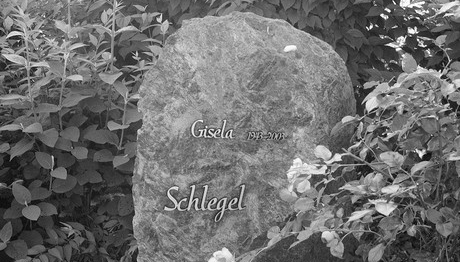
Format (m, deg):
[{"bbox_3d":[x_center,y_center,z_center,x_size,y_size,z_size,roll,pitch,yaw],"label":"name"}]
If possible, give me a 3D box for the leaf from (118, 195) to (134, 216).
[{"bbox_3d":[-0.333,0.240,2.750,0.048,0.076,0.012,-11,-24,-13],"label":"leaf"}]

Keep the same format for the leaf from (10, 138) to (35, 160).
[{"bbox_3d":[-0.606,0.054,2.500,0.045,0.015,0.100,30,68,37],"label":"leaf"}]

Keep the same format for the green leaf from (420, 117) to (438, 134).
[{"bbox_3d":[0.548,-0.014,2.350,0.046,0.048,0.015,5,-24,2],"label":"green leaf"}]

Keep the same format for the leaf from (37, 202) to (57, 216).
[{"bbox_3d":[-0.538,0.229,2.500,0.078,0.012,0.045,15,47,19],"label":"leaf"}]

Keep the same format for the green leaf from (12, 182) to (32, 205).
[{"bbox_3d":[-0.619,0.186,2.550,0.047,0.076,0.014,-35,-16,-19],"label":"green leaf"}]

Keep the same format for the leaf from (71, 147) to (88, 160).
[{"bbox_3d":[-0.431,0.064,2.450,0.051,0.010,0.051,24,51,13],"label":"leaf"}]

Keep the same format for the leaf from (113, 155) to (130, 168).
[{"bbox_3d":[-0.311,0.087,2.450,0.051,0.011,0.054,28,58,28],"label":"leaf"}]

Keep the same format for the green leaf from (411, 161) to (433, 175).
[{"bbox_3d":[0.515,0.098,2.300,0.070,0.014,0.020,-31,45,-6],"label":"green leaf"}]

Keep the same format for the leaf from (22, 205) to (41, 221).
[{"bbox_3d":[-0.557,0.229,2.400,0.048,0.011,0.056,-32,59,-22],"label":"leaf"}]

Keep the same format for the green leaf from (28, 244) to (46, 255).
[{"bbox_3d":[-0.529,0.326,2.350,0.050,0.010,0.030,-17,48,-17],"label":"green leaf"}]

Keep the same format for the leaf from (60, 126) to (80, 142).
[{"bbox_3d":[-0.475,0.010,2.550,0.063,0.050,0.014,24,-30,7],"label":"leaf"}]

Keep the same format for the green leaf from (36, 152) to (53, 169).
[{"bbox_3d":[-0.545,0.086,2.500,0.061,0.040,0.013,41,-15,14],"label":"green leaf"}]

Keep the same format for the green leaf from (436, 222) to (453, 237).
[{"bbox_3d":[0.589,0.271,2.350,0.044,0.042,0.008,-1,-30,-1],"label":"green leaf"}]

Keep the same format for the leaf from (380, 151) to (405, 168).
[{"bbox_3d":[0.427,0.075,2.250,0.067,0.013,0.046,32,68,22],"label":"leaf"}]

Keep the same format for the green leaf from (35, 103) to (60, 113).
[{"bbox_3d":[-0.559,-0.072,2.620,0.080,0.014,0.042,-9,29,-22],"label":"green leaf"}]

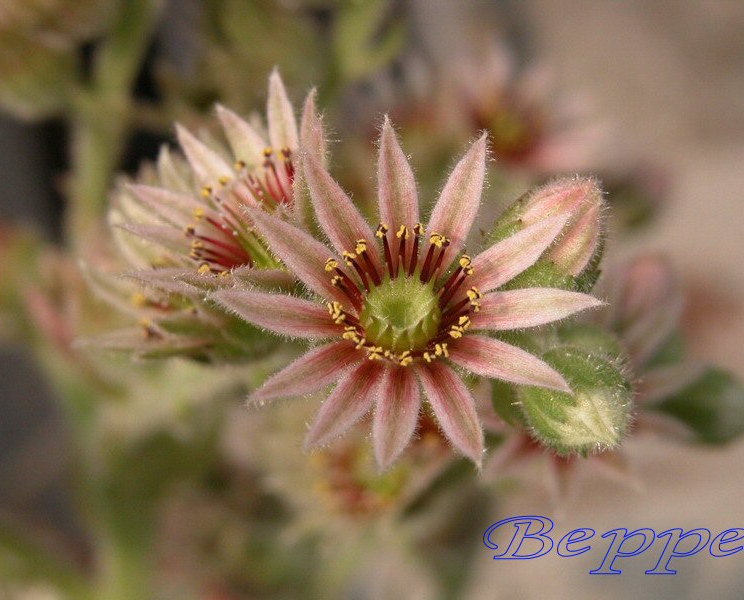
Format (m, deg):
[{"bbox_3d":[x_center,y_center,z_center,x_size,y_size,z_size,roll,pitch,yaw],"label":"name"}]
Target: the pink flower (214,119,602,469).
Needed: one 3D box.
[{"bbox_3d":[0.003,0.000,0.154,0.028,0.026,0.010,0,-19,1],"label":"pink flower"}]

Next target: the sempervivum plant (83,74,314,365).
[{"bbox_3d":[-0.013,-0.007,0.166,0.020,0.022,0.018,17,-14,42],"label":"sempervivum plant"}]

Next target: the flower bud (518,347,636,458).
[{"bbox_3d":[0.015,0.008,0.159,0.008,0.008,0.009,-9,25,-25],"label":"flower bud"}]

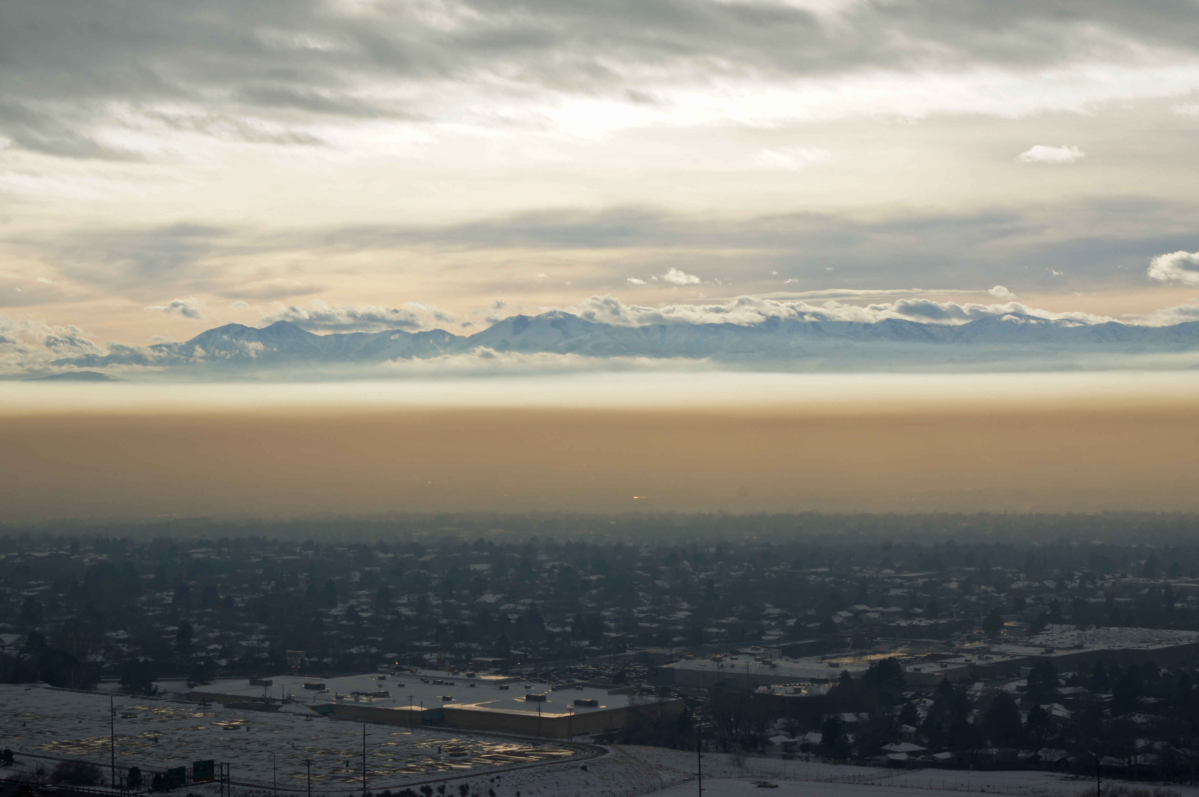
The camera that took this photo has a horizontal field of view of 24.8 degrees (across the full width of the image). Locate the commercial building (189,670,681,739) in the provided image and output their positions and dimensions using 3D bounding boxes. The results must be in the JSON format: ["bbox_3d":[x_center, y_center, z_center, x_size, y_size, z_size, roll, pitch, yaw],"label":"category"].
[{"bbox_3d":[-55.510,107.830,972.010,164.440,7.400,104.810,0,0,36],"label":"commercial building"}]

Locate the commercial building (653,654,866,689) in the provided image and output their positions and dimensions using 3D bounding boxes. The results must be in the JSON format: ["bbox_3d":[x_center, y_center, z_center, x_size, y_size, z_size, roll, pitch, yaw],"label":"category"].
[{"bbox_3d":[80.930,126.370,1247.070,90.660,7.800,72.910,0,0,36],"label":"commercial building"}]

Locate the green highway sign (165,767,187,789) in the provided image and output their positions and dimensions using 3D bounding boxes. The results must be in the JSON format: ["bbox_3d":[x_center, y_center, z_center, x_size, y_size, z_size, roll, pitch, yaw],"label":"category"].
[{"bbox_3d":[-91.960,82.380,594.000,0.300,3.750,5.200,0,0,36],"label":"green highway sign"}]

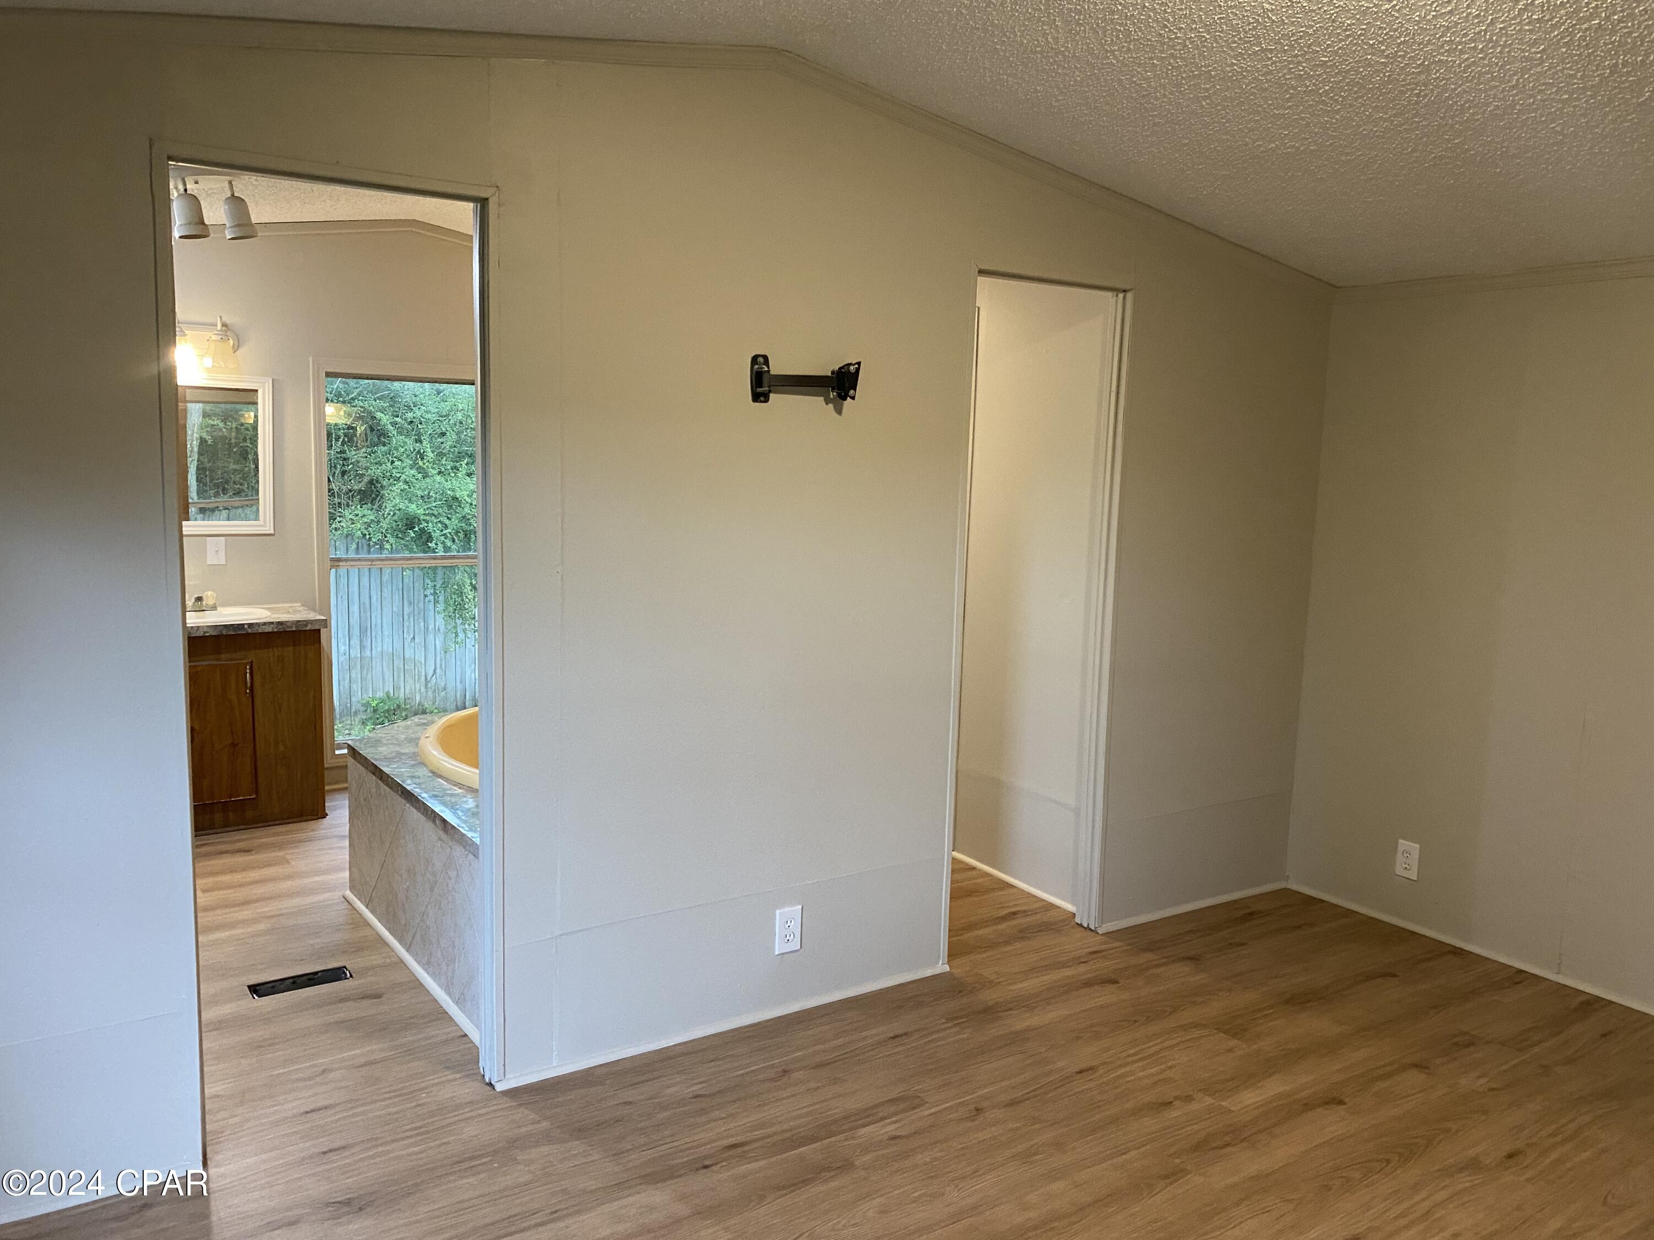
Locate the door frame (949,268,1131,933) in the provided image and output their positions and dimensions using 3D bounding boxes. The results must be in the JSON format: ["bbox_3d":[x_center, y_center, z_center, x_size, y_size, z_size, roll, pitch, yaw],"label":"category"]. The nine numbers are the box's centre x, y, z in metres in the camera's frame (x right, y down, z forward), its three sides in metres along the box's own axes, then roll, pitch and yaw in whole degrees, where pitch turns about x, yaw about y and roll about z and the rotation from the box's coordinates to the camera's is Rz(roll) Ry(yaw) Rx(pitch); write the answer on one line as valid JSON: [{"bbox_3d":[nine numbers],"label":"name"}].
[{"bbox_3d":[0.591,0.021,3.702,0.584,1.993,0.110,-3,8,-33],"label":"door frame"}]

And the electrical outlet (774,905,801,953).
[{"bbox_3d":[-0.102,0.822,3.291,0.077,0.121,0.008,-3,8,-33],"label":"electrical outlet"}]

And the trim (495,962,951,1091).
[{"bbox_3d":[-0.205,1.045,3.260,1.347,0.027,0.014,-3,8,-33],"label":"trim"}]

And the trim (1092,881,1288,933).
[{"bbox_3d":[1.264,0.964,4.225,0.947,0.027,0.014,-3,8,-33],"label":"trim"}]

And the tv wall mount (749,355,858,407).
[{"bbox_3d":[-0.058,-0.588,3.064,0.245,0.121,0.110,-3,8,-33],"label":"tv wall mount"}]

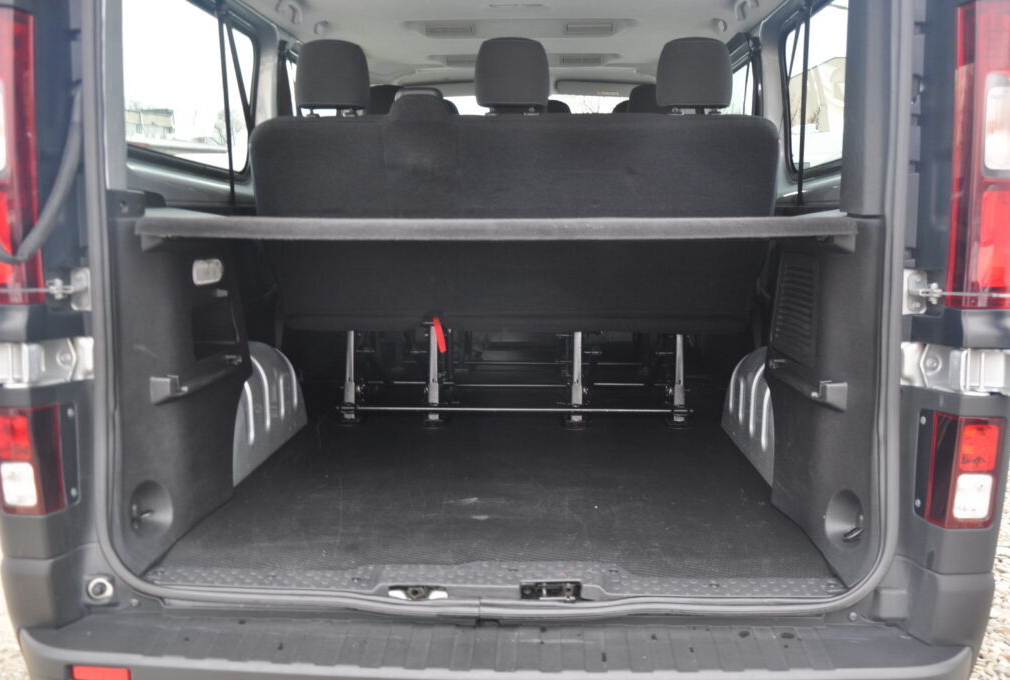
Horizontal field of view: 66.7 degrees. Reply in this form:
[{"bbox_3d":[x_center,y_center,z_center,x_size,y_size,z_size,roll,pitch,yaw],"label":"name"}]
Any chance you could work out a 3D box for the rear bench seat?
[{"bbox_3d":[0.027,-0.445,2.430,1.441,0.857,0.700,0,10,2],"label":"rear bench seat"}]

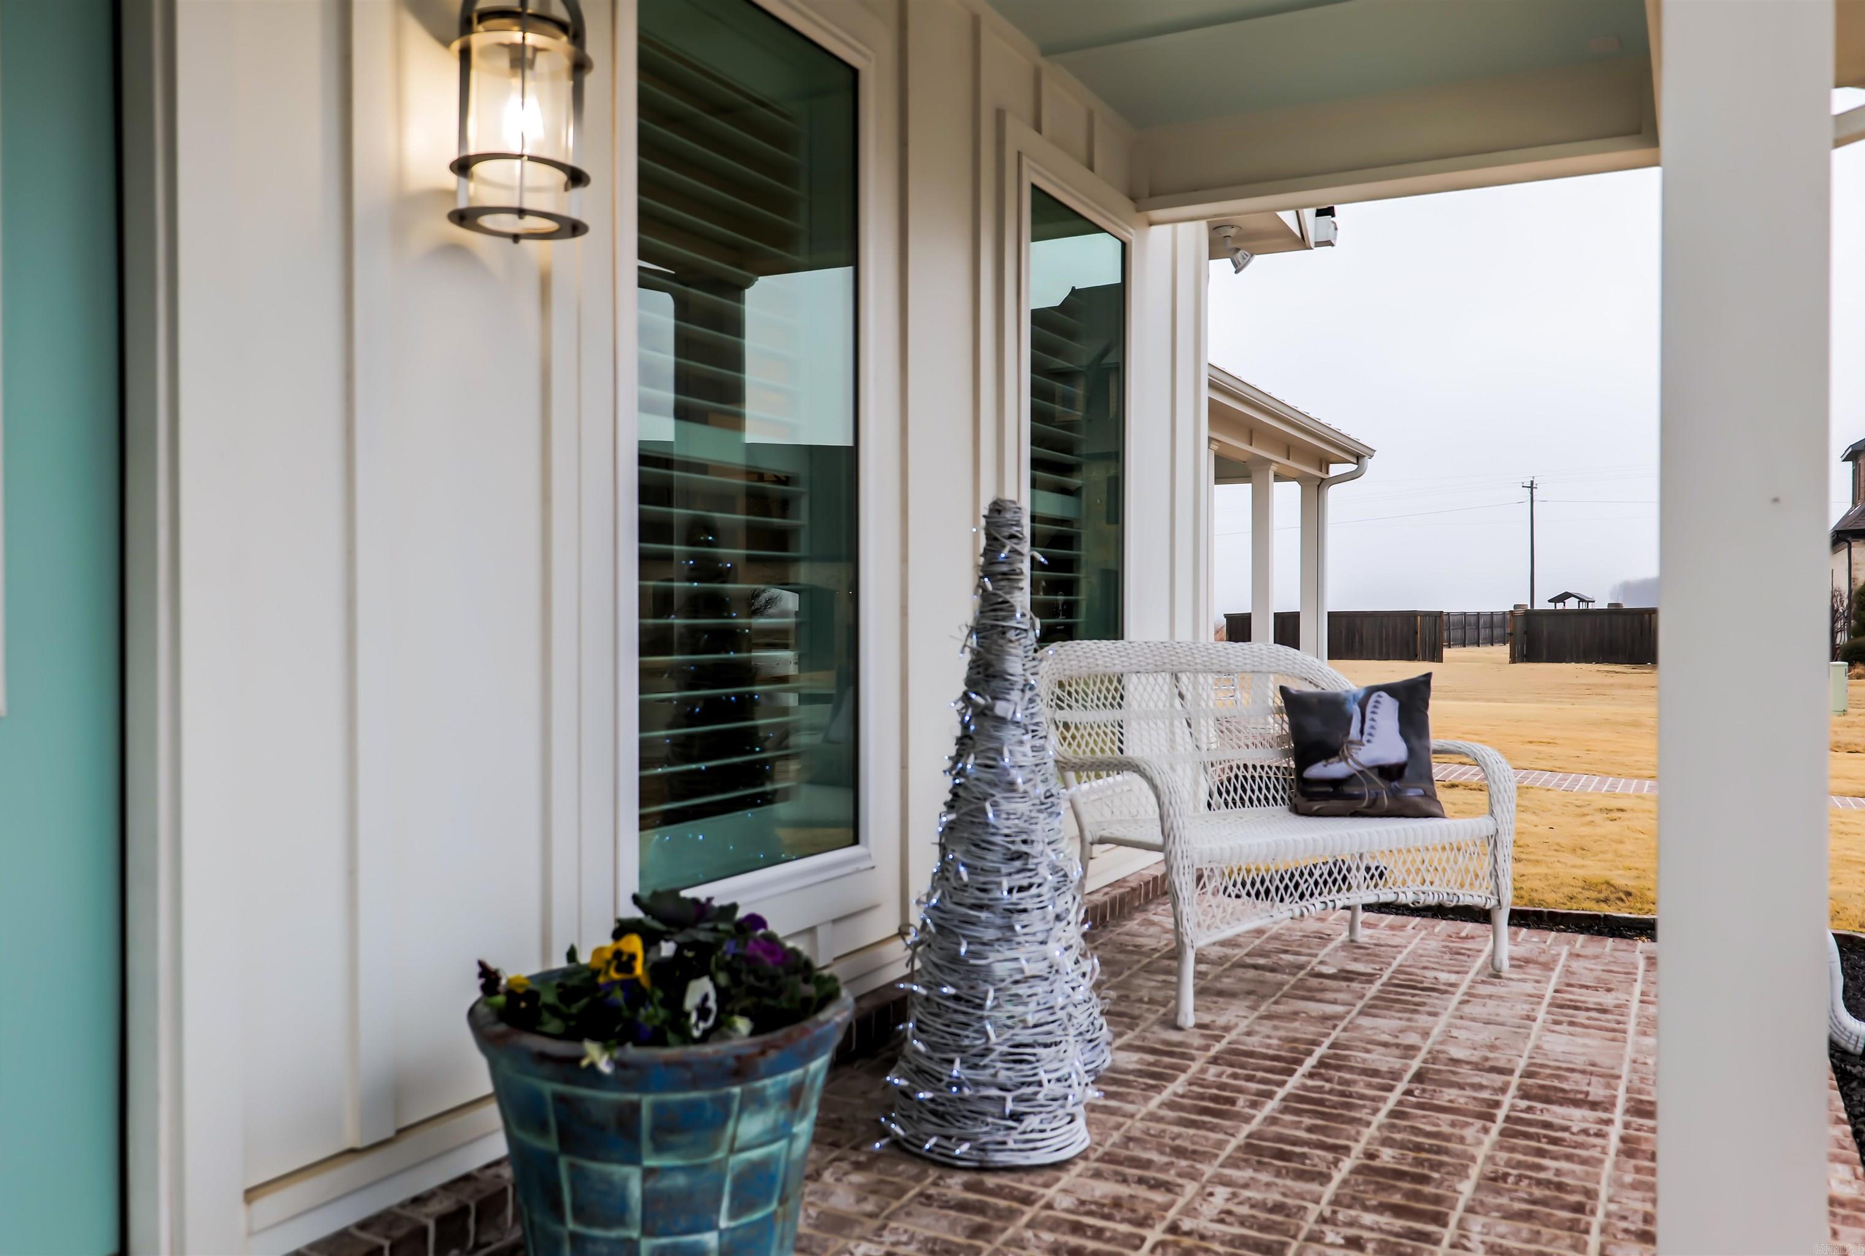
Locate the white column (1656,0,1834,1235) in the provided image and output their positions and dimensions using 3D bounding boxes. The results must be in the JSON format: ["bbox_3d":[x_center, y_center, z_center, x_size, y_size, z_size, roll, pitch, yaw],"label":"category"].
[{"bbox_3d":[0.878,-0.222,1.647,0.168,2.345,0.168,0,0,27],"label":"white column"}]

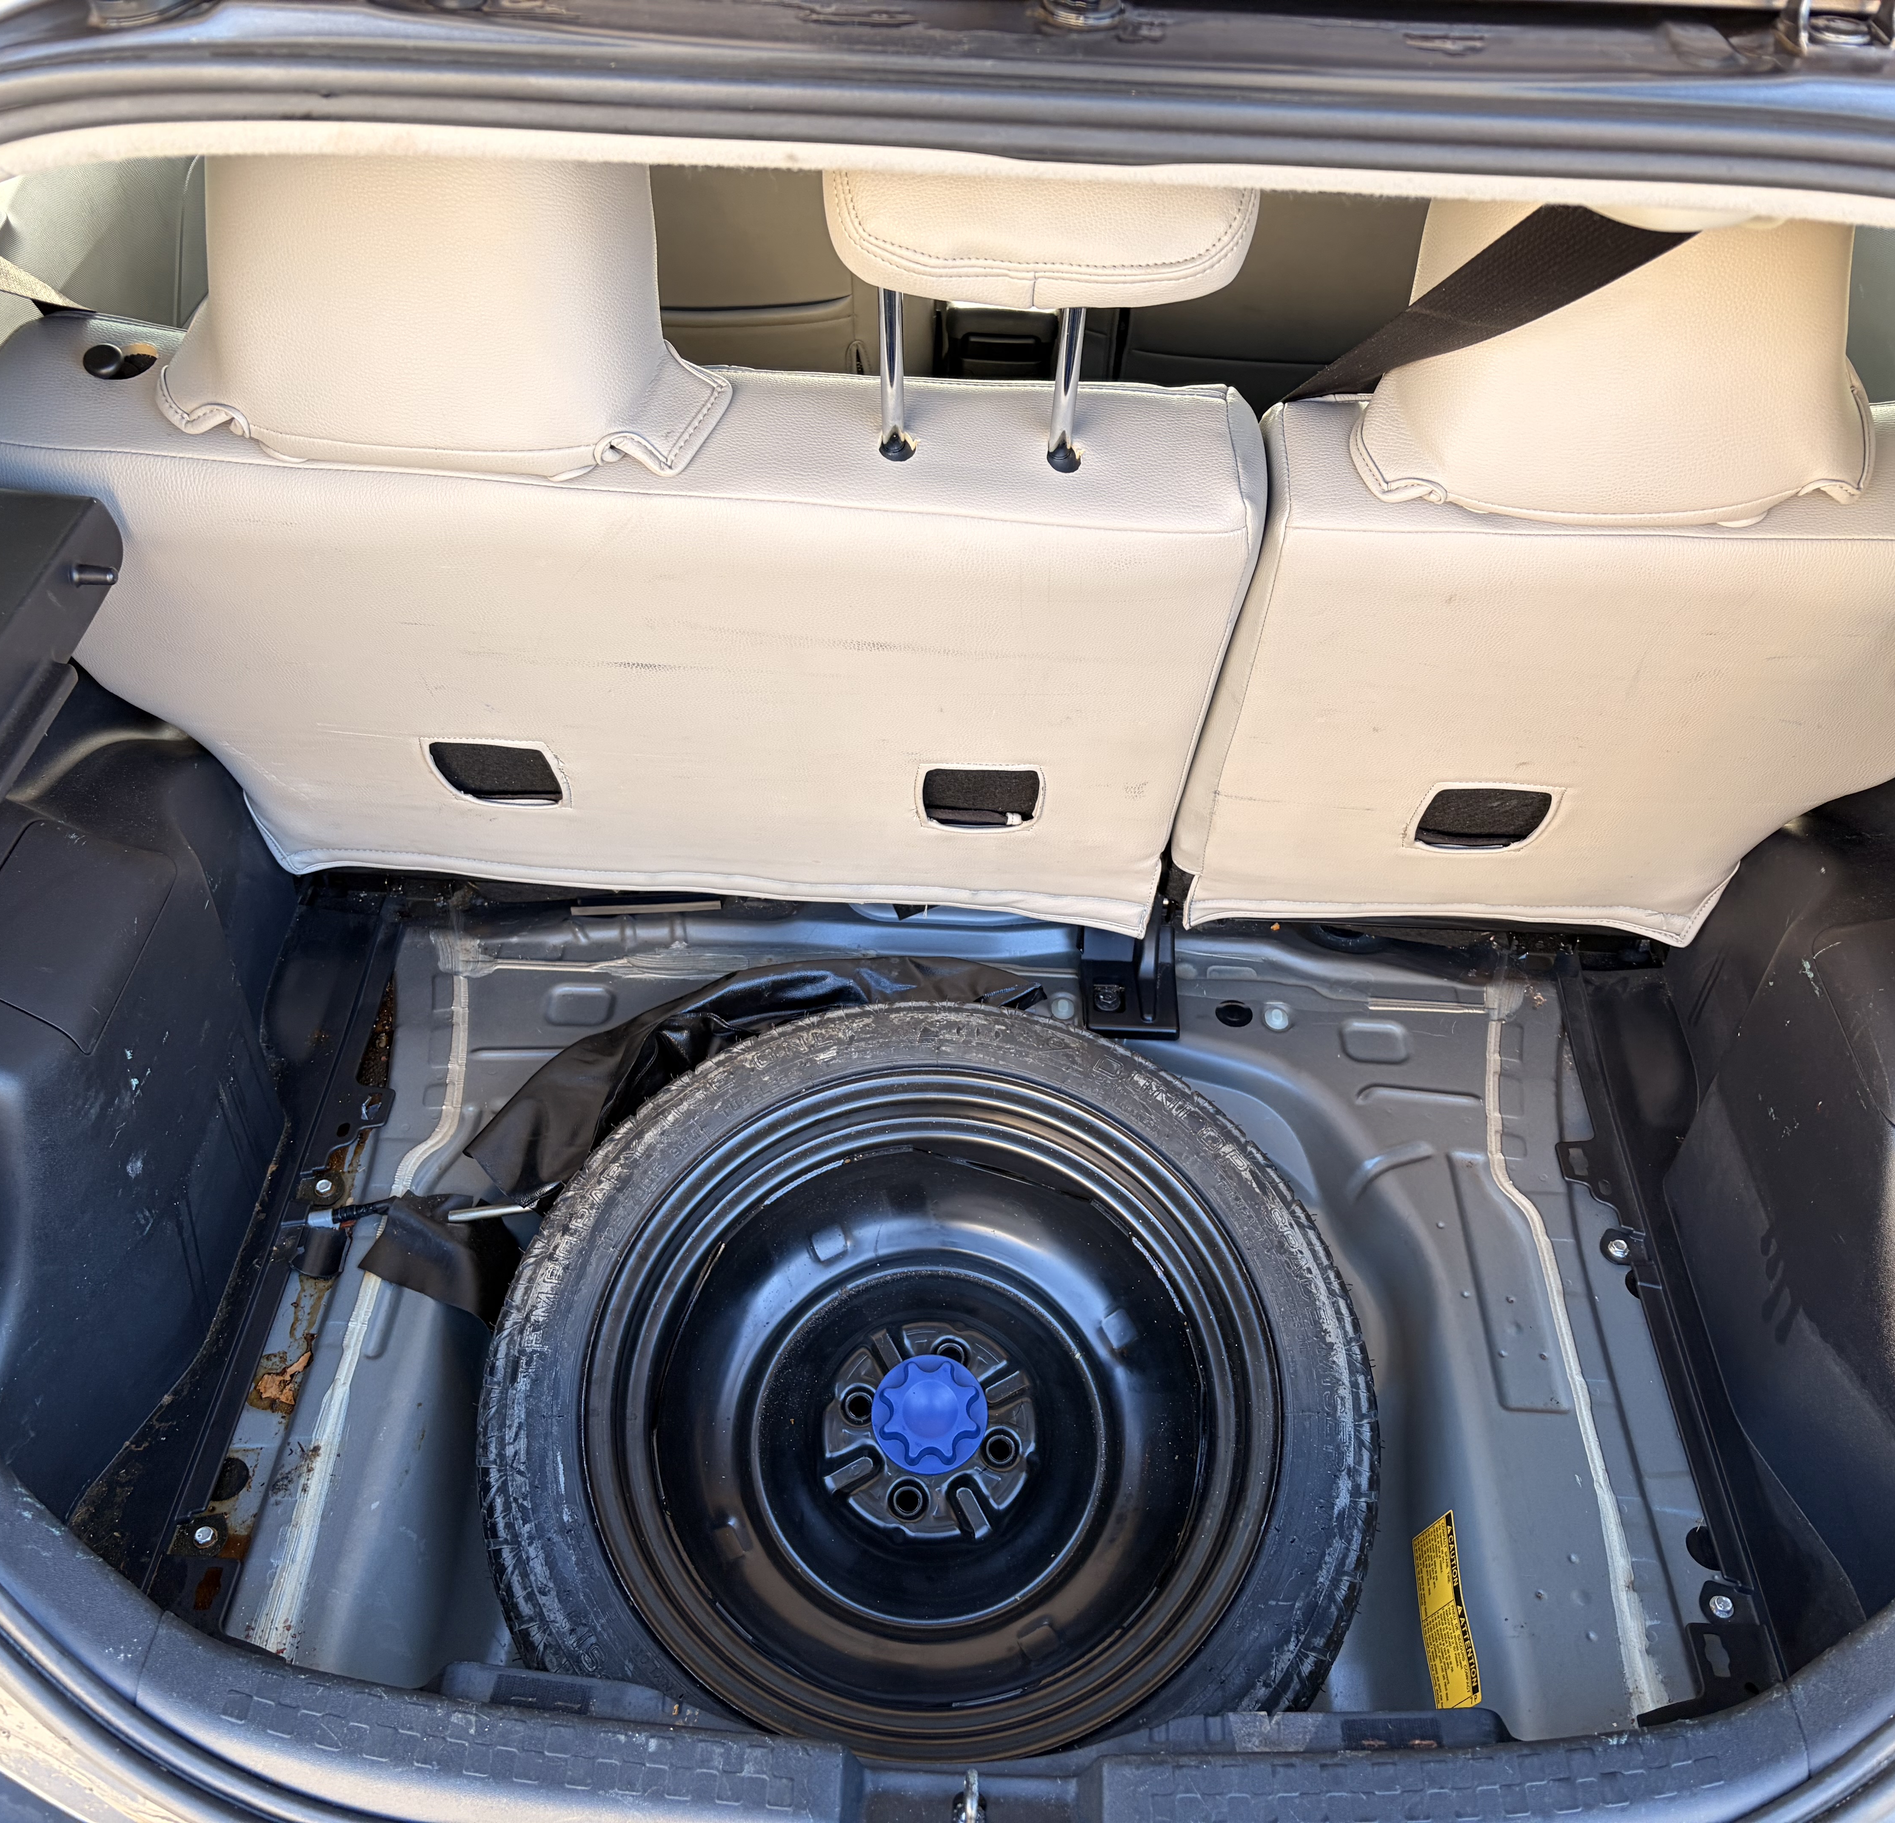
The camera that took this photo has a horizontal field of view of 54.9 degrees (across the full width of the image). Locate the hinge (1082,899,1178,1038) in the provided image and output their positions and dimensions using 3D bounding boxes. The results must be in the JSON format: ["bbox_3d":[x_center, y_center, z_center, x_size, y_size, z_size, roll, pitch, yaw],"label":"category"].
[{"bbox_3d":[0.142,0.040,1.417,0.075,0.095,0.090,3,46,0],"label":"hinge"}]

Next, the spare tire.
[{"bbox_3d":[-0.009,0.327,1.196,0.580,0.130,0.580,0,60,0],"label":"spare tire"}]

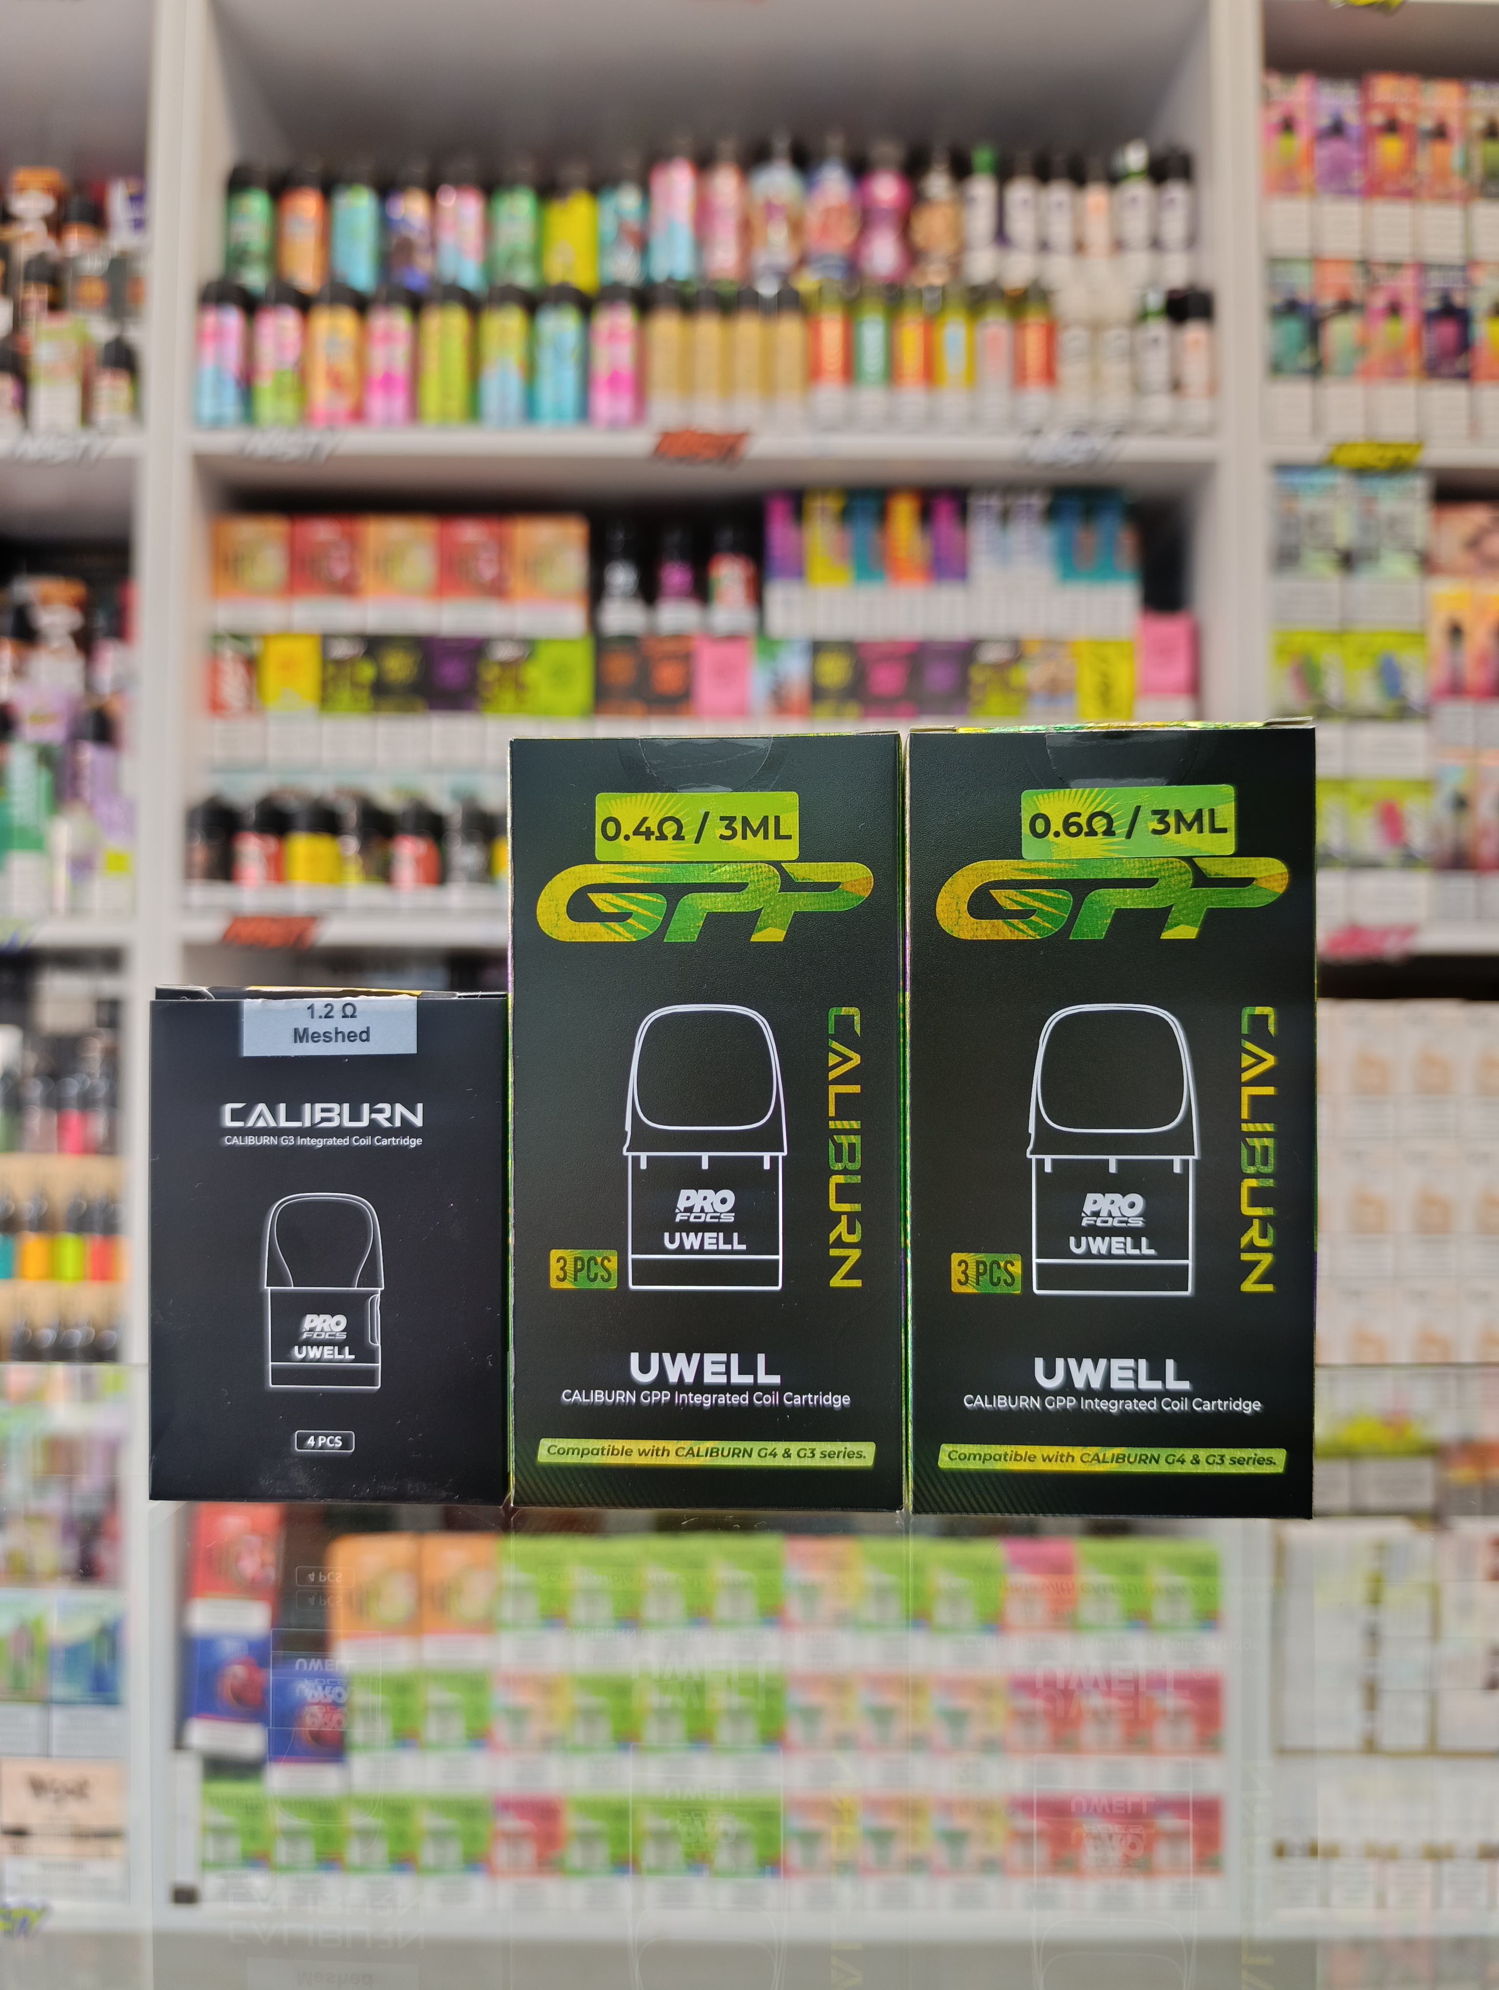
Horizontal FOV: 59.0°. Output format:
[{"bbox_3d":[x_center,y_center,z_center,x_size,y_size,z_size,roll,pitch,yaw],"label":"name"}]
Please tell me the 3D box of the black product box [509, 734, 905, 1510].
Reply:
[{"bbox_3d":[-0.006,0.021,0.233,0.065,0.130,0.021,0,-1,3],"label":"black product box"}]

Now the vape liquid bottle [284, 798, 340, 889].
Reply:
[{"bbox_3d":[-0.297,-0.102,0.900,0.036,0.063,0.036,0,-2,0],"label":"vape liquid bottle"}]

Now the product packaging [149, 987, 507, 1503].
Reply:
[{"bbox_3d":[-0.071,0.044,0.236,0.062,0.086,0.021,0,-1,3],"label":"product packaging"}]

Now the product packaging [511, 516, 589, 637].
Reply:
[{"bbox_3d":[-0.141,-0.292,0.940,0.051,0.083,0.030,0,-2,0],"label":"product packaging"}]

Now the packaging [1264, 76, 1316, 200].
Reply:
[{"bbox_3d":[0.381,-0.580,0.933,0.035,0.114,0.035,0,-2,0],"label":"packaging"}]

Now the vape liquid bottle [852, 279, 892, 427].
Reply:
[{"bbox_3d":[0.087,-0.455,0.940,0.029,0.105,0.029,0,-1,0],"label":"vape liquid bottle"}]

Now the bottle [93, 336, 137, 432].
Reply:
[{"bbox_3d":[-0.430,-0.410,0.900,0.030,0.069,0.030,0,-2,0],"label":"bottle"}]

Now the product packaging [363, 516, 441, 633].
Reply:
[{"bbox_3d":[-0.255,-0.309,0.989,0.056,0.087,0.027,0,-1,0],"label":"product packaging"}]

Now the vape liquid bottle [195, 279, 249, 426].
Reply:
[{"bbox_3d":[-0.401,-0.481,1.008,0.038,0.114,0.038,0,-2,0],"label":"vape liquid bottle"}]

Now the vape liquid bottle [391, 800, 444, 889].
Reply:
[{"bbox_3d":[-0.226,-0.102,0.900,0.036,0.062,0.036,0,-2,0],"label":"vape liquid bottle"}]

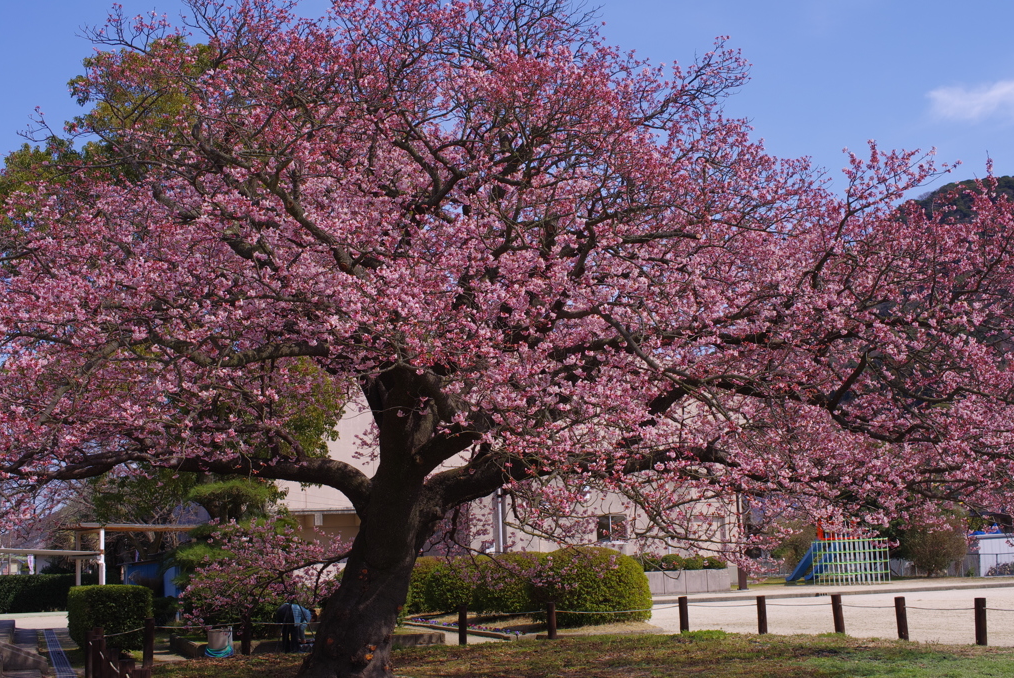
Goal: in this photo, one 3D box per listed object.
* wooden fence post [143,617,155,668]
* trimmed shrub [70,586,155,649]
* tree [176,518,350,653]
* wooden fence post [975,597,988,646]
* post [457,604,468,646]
[{"bbox_3d":[-5.468,4.634,22.500,0.150,0.760,0.150,2,-8,-13],"label":"wooden fence post"},{"bbox_3d":[-6.716,4.717,25.000,1.200,1.050,1.050,3,-9,-30],"label":"trimmed shrub"},{"bbox_3d":[-3.230,3.270,19.500,2.100,1.750,1.900,-1,-8,-9],"label":"tree"},{"bbox_3d":[5.883,3.509,18.300,0.140,0.610,0.140,-2,-8,0],"label":"wooden fence post"},{"bbox_3d":[-0.739,4.756,24.500,0.132,0.670,0.132,-2,-8,0],"label":"post"}]

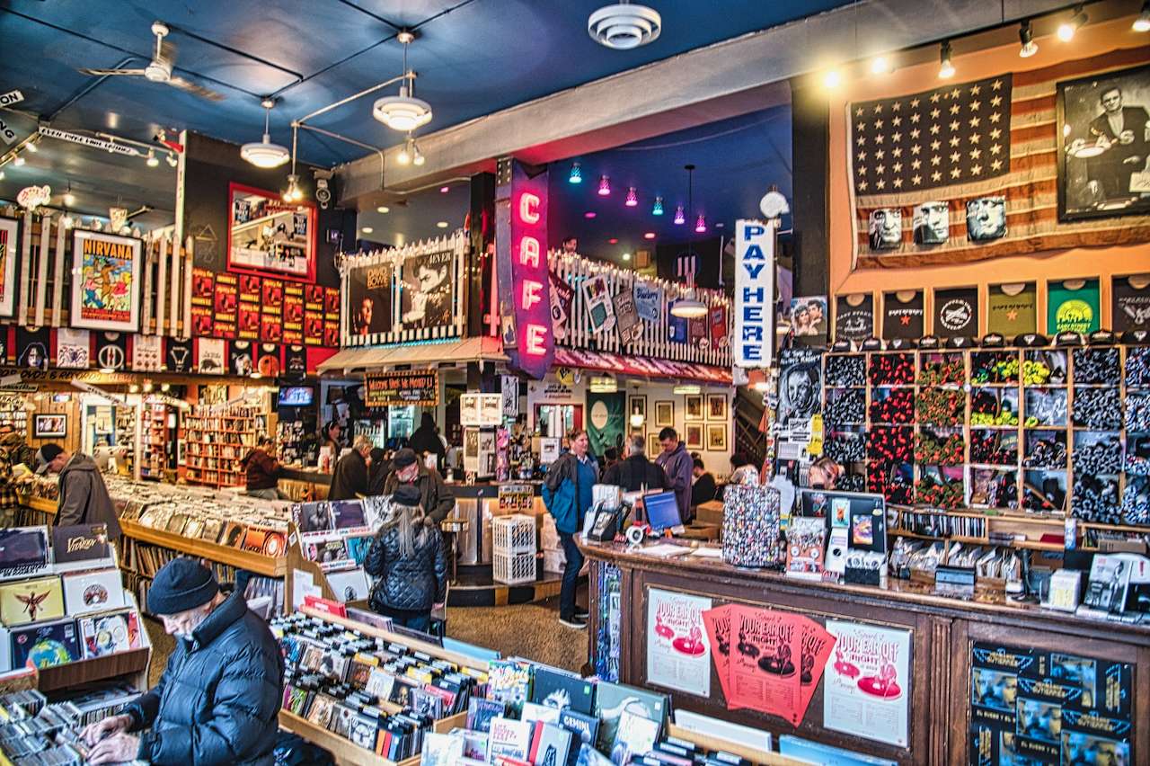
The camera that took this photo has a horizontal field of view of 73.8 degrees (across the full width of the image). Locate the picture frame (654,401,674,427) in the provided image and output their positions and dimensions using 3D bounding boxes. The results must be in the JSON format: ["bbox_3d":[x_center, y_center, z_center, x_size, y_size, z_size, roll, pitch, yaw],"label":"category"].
[{"bbox_3d":[1.386,0.481,11.846,0.341,0.397,0.035,-1,-2,39],"label":"picture frame"}]

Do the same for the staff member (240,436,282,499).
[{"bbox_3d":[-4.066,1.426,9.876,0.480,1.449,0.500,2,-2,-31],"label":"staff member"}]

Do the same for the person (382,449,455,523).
[{"bbox_3d":[-1.231,1.355,5.977,0.540,1.690,0.370,0,-2,14],"label":"person"}]

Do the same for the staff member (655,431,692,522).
[{"bbox_3d":[0.865,1.263,6.922,0.340,1.712,0.450,2,-2,-40],"label":"staff member"}]

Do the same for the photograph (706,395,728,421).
[{"bbox_3d":[2.708,0.463,14.569,0.415,0.504,0.030,-1,-2,38],"label":"photograph"}]

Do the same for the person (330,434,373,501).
[{"bbox_3d":[-2.456,1.308,8.380,0.460,1.485,0.360,-1,-2,43],"label":"person"}]

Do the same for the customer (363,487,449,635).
[{"bbox_3d":[-1.066,1.397,4.850,0.540,1.540,0.380,1,-2,-14],"label":"customer"}]

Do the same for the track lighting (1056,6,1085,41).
[{"bbox_3d":[3.362,-2.431,5.190,0.180,0.220,0.130,2,-2,-41],"label":"track lighting"}]

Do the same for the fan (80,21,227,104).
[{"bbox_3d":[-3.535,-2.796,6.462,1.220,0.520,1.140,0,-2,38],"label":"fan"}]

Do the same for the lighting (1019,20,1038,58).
[{"bbox_3d":[3.153,-2.390,5.330,0.130,0.240,0.120,-1,-2,44],"label":"lighting"}]

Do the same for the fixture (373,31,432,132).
[{"bbox_3d":[-1.544,-2.765,6.967,0.540,0.877,0.540,1,-2,0],"label":"fixture"}]

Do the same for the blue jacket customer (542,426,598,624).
[{"bbox_3d":[-0.028,1.252,6.767,0.340,1.700,0.460,-1,-2,38],"label":"blue jacket customer"}]

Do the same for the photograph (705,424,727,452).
[{"bbox_3d":[2.598,0.993,14.000,0.400,0.510,0.030,0,-2,38],"label":"photograph"}]

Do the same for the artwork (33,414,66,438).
[{"bbox_3d":[-8.646,0.720,12.661,0.040,0.381,0.447,-1,-2,38],"label":"artwork"}]

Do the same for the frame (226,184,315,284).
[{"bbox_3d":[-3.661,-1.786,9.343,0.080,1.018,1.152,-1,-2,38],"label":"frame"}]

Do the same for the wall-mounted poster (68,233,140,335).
[{"bbox_3d":[-5.313,-1.143,8.710,0.040,1.073,0.702,-1,-2,38],"label":"wall-mounted poster"}]

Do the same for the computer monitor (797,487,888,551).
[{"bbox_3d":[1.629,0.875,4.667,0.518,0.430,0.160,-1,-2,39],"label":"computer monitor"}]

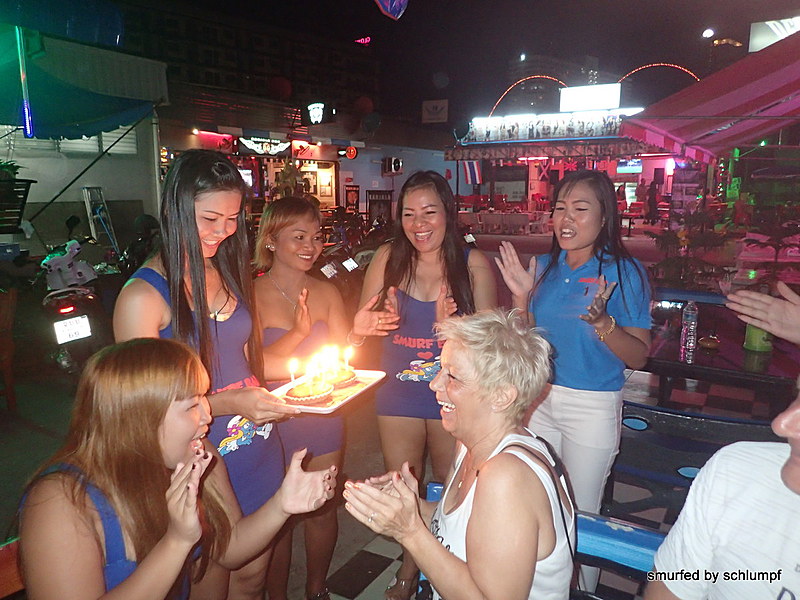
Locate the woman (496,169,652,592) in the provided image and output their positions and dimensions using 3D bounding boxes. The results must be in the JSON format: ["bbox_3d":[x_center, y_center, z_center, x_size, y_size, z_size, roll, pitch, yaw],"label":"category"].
[{"bbox_3d":[0.605,0.394,1.982,0.500,1.610,0.420,10,15,42],"label":"woman"}]

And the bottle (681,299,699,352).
[{"bbox_3d":[1.201,0.125,2.398,0.066,0.260,0.066,3,12,17],"label":"bottle"}]

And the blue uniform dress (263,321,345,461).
[{"bbox_3d":[-0.336,0.329,2.030,0.330,0.510,0.240,-5,12,-23],"label":"blue uniform dress"}]

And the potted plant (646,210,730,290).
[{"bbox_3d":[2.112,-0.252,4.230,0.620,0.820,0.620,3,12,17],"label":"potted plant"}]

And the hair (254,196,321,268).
[{"bbox_3d":[-0.374,-0.231,1.921,0.200,0.250,0.220,-7,13,-33],"label":"hair"}]

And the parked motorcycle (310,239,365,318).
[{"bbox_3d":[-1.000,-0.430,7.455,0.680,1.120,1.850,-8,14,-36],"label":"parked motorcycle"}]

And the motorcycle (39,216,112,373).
[{"bbox_3d":[-2.780,0.046,4.848,0.700,1.200,1.880,-6,12,-26],"label":"motorcycle"}]

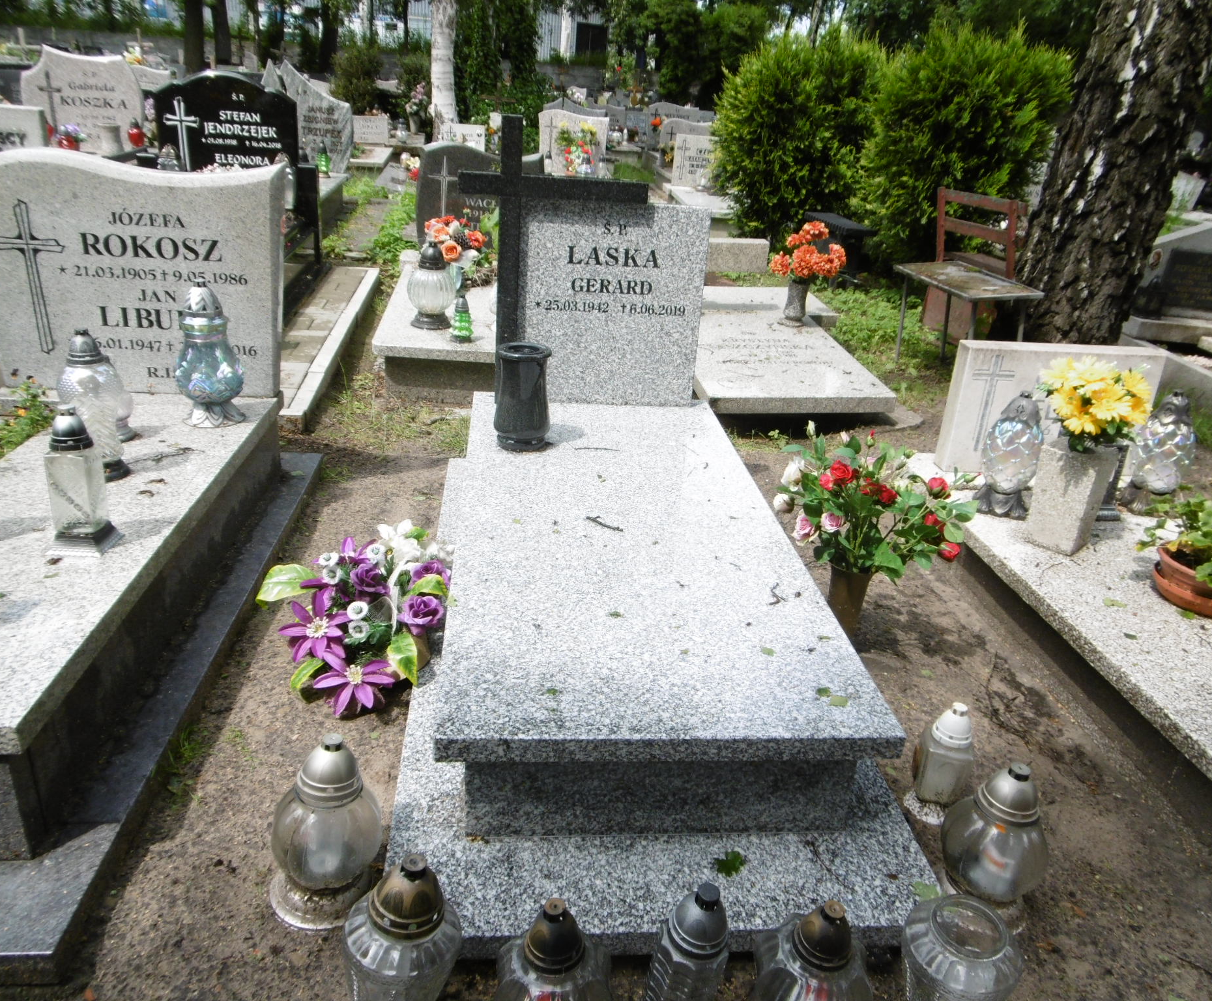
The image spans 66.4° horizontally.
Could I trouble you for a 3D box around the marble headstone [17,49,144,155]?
[{"bbox_3d":[-3.671,-2.811,6.534,0.815,0.667,0.097,1,25,-7],"label":"marble headstone"}]

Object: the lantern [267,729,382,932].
[{"bbox_3d":[-0.441,0.514,1.464,0.175,0.339,0.175,6,24,-9],"label":"lantern"}]

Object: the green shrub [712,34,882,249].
[{"bbox_3d":[1.682,-3.013,7.966,1.550,1.750,1.500,2,25,-7],"label":"green shrub"}]

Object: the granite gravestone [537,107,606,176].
[{"bbox_3d":[-0.340,-3.753,9.710,0.720,0.710,0.100,1,23,-7],"label":"granite gravestone"}]

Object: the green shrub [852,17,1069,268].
[{"bbox_3d":[3.415,-3.314,8.900,1.950,2.200,1.850,1,23,-7],"label":"green shrub"}]

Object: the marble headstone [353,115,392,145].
[{"bbox_3d":[-3.540,-5.603,13.967,0.520,0.410,0.100,1,23,-7],"label":"marble headstone"}]

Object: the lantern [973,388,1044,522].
[{"bbox_3d":[1.157,-0.134,2.606,0.155,0.340,0.155,1,23,-7],"label":"lantern"}]

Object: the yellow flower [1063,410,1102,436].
[{"bbox_3d":[1.241,-0.202,2.410,0.100,0.060,0.070,14,28,20],"label":"yellow flower"}]

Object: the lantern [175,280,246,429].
[{"bbox_3d":[-1.080,-0.405,2.535,0.175,0.378,0.175,2,25,-7],"label":"lantern"}]

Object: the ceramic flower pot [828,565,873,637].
[{"bbox_3d":[0.625,0.265,2.420,0.120,0.235,0.120,4,25,-2],"label":"ceramic flower pot"}]

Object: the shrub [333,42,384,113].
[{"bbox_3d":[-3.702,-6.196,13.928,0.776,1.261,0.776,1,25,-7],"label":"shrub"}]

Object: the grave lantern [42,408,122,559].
[{"bbox_3d":[-1.006,-0.042,1.757,0.102,0.280,0.102,2,23,-4],"label":"grave lantern"}]

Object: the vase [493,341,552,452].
[{"bbox_3d":[-0.237,-0.294,2.624,0.170,0.279,0.170,1,25,-7],"label":"vase"}]

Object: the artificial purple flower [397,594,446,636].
[{"bbox_3d":[-0.424,0.264,2.130,0.108,0.085,0.100,-1,25,-11],"label":"artificial purple flower"}]

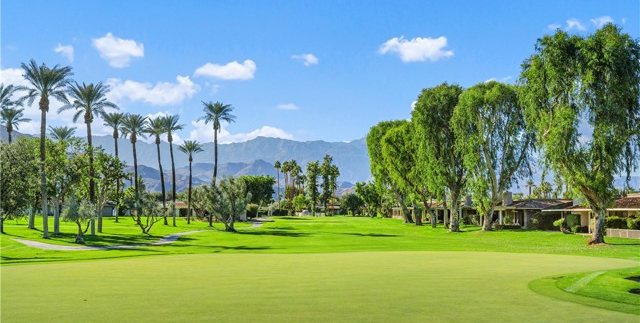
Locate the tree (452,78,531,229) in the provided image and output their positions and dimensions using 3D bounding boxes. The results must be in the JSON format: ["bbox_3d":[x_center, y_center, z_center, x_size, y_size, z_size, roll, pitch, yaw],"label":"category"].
[{"bbox_3d":[20.770,-0.750,74.720,9.970,18.040,9.970,0,-4,0],"label":"tree"}]

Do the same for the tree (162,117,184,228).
[{"bbox_3d":[-22.600,1.377,96.663,3.550,17.510,3.550,1,-4,-13],"label":"tree"}]

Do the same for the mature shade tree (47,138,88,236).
[{"bbox_3d":[-26.700,2.600,65.680,4.540,10.110,4.540,0,-4,0],"label":"mature shade tree"}]

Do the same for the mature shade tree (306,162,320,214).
[{"bbox_3d":[-2.089,8.676,200.684,4.340,18.050,4.340,0,-4,-1],"label":"mature shade tree"}]

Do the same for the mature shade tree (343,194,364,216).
[{"bbox_3d":[10.490,13.358,192.286,6.940,7.550,6.940,0,-4,3],"label":"mature shade tree"}]

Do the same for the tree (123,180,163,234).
[{"bbox_3d":[-18.700,4.840,65.750,4.330,5.660,4.330,0,-4,0],"label":"tree"}]

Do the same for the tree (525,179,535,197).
[{"bbox_3d":[50.619,9.110,150.361,2.410,9.530,2.410,-1,-5,19],"label":"tree"}]

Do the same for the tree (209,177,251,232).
[{"bbox_3d":[-10.390,4.910,71.840,4.960,6.360,4.960,0,-4,0],"label":"tree"}]

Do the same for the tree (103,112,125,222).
[{"bbox_3d":[-36.590,0.984,110.742,3.980,19.580,3.980,1,-5,-18],"label":"tree"}]

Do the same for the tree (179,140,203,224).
[{"bbox_3d":[-21.850,3.525,105.540,4.220,14.250,4.220,1,-4,-12],"label":"tree"}]

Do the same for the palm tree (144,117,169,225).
[{"bbox_3d":[-25.220,1.370,95.840,3.770,16.730,3.770,0,-4,0],"label":"palm tree"}]

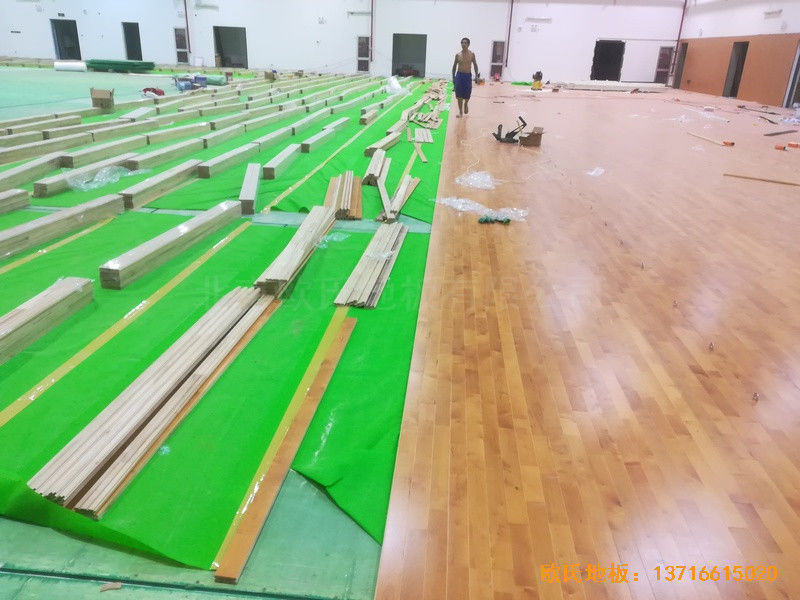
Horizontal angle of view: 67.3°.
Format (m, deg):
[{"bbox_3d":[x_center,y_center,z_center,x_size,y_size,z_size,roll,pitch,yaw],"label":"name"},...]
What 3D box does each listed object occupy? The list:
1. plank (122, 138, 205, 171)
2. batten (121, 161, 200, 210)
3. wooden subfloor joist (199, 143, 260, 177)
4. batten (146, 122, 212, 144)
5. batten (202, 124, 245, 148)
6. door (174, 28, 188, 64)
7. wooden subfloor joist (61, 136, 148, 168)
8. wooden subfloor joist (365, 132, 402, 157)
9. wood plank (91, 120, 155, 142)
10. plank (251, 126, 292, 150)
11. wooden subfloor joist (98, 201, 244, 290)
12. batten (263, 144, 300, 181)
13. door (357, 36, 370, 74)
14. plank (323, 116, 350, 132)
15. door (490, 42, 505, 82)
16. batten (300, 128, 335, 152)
[{"bbox_3d":[-2.868,-1.832,7.530,0.120,0.123,1.798,4,22,6],"label":"plank"},{"bbox_3d":[-2.321,-1.184,6.001,0.120,0.123,1.766,3,22,1],"label":"batten"},{"bbox_3d":[-2.053,-1.740,7.392,0.120,0.121,1.903,3,22,3],"label":"wooden subfloor joist"},{"bbox_3d":[-3.413,-2.596,9.342,0.119,0.123,1.785,6,23,10],"label":"batten"},{"bbox_3d":[-2.695,-2.538,9.264,0.119,0.123,1.805,3,22,3],"label":"batten"},{"bbox_3d":[-13.038,-15.156,35.855,0.720,1.945,0.120,4,22,4],"label":"door"},{"bbox_3d":[-3.689,-1.911,7.660,0.126,0.121,1.882,3,22,3],"label":"wooden subfloor joist"},{"bbox_3d":[-0.221,-2.350,9.050,0.147,0.123,1.836,6,23,9],"label":"wooden subfloor joist"},{"bbox_3d":[-4.322,-2.672,9.455,0.122,0.124,1.833,5,22,6],"label":"wood plank"},{"bbox_3d":[-1.916,-2.448,9.139,0.116,0.118,1.829,4,22,3],"label":"plank"},{"bbox_3d":[-1.614,-0.470,4.497,0.129,0.126,1.820,6,23,8],"label":"wooden subfloor joist"},{"bbox_3d":[-1.417,-1.717,7.377,0.120,0.123,1.786,2,22,0],"label":"batten"},{"bbox_3d":[-2.119,-14.332,35.131,0.720,1.967,0.120,4,22,4],"label":"door"},{"bbox_3d":[-1.125,-3.116,10.812,0.120,0.123,1.786,4,22,5],"label":"plank"},{"bbox_3d":[5.596,-13.601,34.244,0.729,2.128,0.100,4,22,4],"label":"door"},{"bbox_3d":[-1.218,-2.423,9.115,0.120,0.123,1.792,4,22,4],"label":"batten"}]

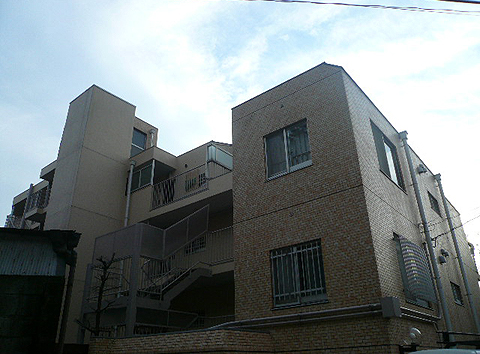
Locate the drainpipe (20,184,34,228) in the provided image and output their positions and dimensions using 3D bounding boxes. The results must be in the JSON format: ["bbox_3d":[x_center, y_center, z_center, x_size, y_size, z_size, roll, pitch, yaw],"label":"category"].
[{"bbox_3d":[-13.639,1.828,24.899,0.180,3.049,0.180,-21,-32,34],"label":"drainpipe"}]

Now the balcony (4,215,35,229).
[{"bbox_3d":[-15.030,2.940,26.150,3.340,1.125,0.363,-21,-32,34],"label":"balcony"}]

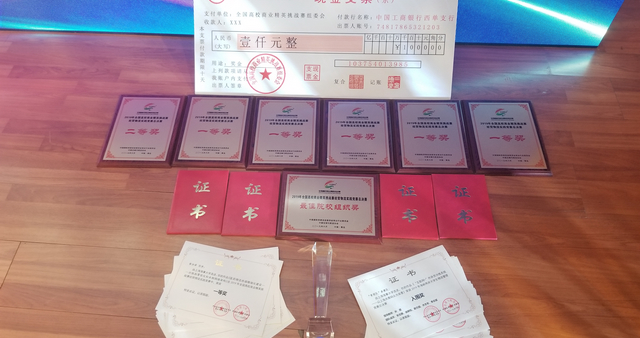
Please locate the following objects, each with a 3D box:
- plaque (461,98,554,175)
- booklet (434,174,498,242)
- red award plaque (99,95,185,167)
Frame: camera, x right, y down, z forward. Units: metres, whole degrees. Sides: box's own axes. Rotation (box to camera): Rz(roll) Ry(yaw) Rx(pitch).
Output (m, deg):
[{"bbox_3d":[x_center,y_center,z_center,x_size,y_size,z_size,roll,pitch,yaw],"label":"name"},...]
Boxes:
[{"bbox_3d":[0.613,-0.111,1.589,0.239,0.017,0.305,1,56,2],"label":"plaque"},{"bbox_3d":[0.432,0.110,1.451,0.162,0.008,0.221,1,56,2],"label":"booklet"},{"bbox_3d":[-0.596,-0.136,1.626,0.239,0.017,0.305,1,56,1],"label":"red award plaque"}]

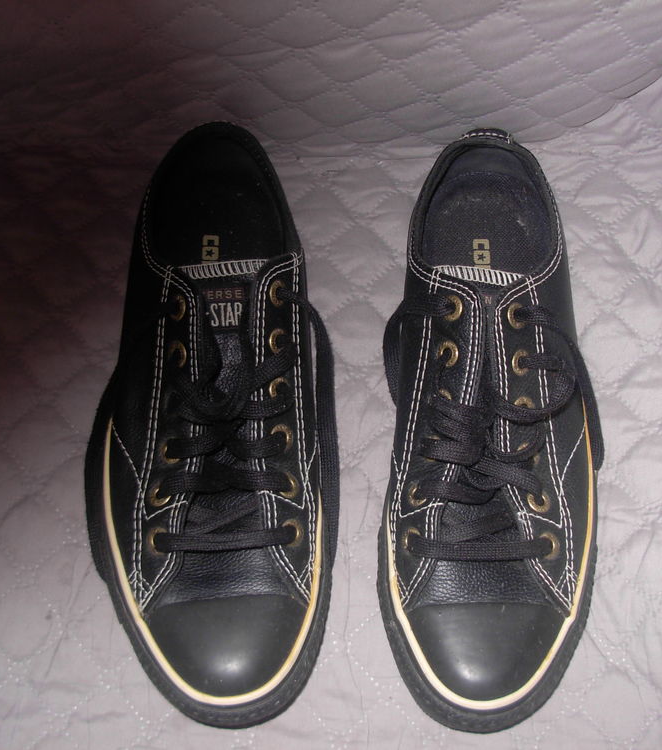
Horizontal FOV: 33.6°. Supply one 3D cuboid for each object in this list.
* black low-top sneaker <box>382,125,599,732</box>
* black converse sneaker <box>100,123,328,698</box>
[{"bbox_3d":[0.076,0.006,0.526,0.103,0.095,0.287,2,60,1],"label":"black low-top sneaker"},{"bbox_3d":[-0.053,0.006,0.526,0.103,0.095,0.287,-2,60,-1],"label":"black converse sneaker"}]

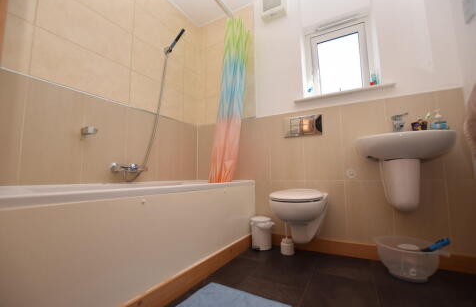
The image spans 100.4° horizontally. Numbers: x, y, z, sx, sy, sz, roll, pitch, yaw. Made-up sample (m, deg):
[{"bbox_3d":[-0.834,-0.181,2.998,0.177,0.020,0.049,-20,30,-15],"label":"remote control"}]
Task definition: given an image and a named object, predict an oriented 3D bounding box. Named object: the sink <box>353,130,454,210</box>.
[{"bbox_3d":[1.003,0.122,1.193,0.495,0.445,0.380,-4,-7,30],"label":"sink"}]

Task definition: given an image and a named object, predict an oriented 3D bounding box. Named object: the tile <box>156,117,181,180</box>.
[{"bbox_3d":[-0.665,-0.038,1.930,0.012,0.605,0.285,-4,-7,30],"label":"tile"}]

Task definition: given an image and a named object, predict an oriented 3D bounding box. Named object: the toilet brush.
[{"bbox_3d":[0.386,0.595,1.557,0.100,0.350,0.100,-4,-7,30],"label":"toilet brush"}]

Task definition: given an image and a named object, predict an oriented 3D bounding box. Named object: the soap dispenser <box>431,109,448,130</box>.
[{"bbox_3d":[1.211,-0.188,1.194,0.075,0.165,0.052,-4,-7,30],"label":"soap dispenser"}]

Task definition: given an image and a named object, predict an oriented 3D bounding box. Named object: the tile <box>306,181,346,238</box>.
[{"bbox_3d":[0.691,0.450,1.569,0.290,0.455,0.012,-4,-7,30],"label":"tile"}]

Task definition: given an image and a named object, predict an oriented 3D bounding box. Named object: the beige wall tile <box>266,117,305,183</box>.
[{"bbox_3d":[0.435,-0.060,1.767,0.298,0.610,0.012,-4,-7,30],"label":"beige wall tile"}]

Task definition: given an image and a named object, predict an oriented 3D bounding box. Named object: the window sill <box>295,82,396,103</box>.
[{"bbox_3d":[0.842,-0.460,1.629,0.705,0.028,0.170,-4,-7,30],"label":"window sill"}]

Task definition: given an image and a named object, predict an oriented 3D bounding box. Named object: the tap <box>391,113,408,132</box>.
[{"bbox_3d":[1.034,-0.183,1.262,0.055,0.160,0.135,-4,-7,30],"label":"tap"}]

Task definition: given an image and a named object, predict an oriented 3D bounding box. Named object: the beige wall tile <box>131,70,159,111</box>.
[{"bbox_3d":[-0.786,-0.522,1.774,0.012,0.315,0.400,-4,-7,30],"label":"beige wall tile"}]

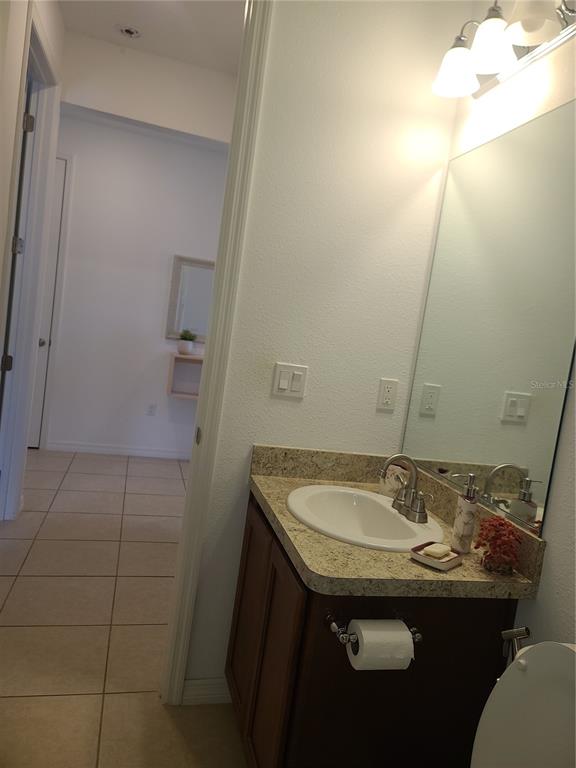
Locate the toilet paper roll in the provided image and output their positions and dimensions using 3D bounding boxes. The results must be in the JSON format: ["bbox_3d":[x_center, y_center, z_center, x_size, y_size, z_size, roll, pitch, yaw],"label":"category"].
[{"bbox_3d":[0.190,0.540,1.151,0.109,0.093,0.093,6,6,-15],"label":"toilet paper roll"}]

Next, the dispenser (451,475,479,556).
[{"bbox_3d":[0.467,0.340,1.464,0.092,0.203,0.064,5,6,-25],"label":"dispenser"}]

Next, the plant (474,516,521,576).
[{"bbox_3d":[0.515,0.395,1.375,0.108,0.125,0.108,6,6,-15],"label":"plant"}]

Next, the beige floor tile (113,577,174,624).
[{"bbox_3d":[-0.598,1.044,2.679,0.459,0.010,0.455,6,5,-15],"label":"beige floor tile"}]

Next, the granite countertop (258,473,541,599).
[{"bbox_3d":[0.234,0.415,1.633,0.564,0.041,0.786,6,6,-15],"label":"granite countertop"}]

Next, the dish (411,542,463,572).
[{"bbox_3d":[0.367,0.422,1.363,0.089,0.022,0.110,12,7,41],"label":"dish"}]

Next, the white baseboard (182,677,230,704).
[{"bbox_3d":[-0.273,1.104,2.002,0.208,0.098,0.014,6,6,-15],"label":"white baseboard"}]

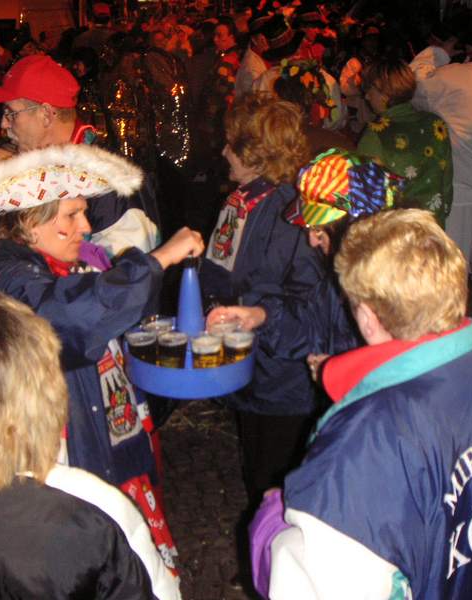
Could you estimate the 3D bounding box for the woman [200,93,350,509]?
[{"bbox_3d":[0.110,0.228,2.786,0.460,1.690,0.500,0,19,0],"label":"woman"}]

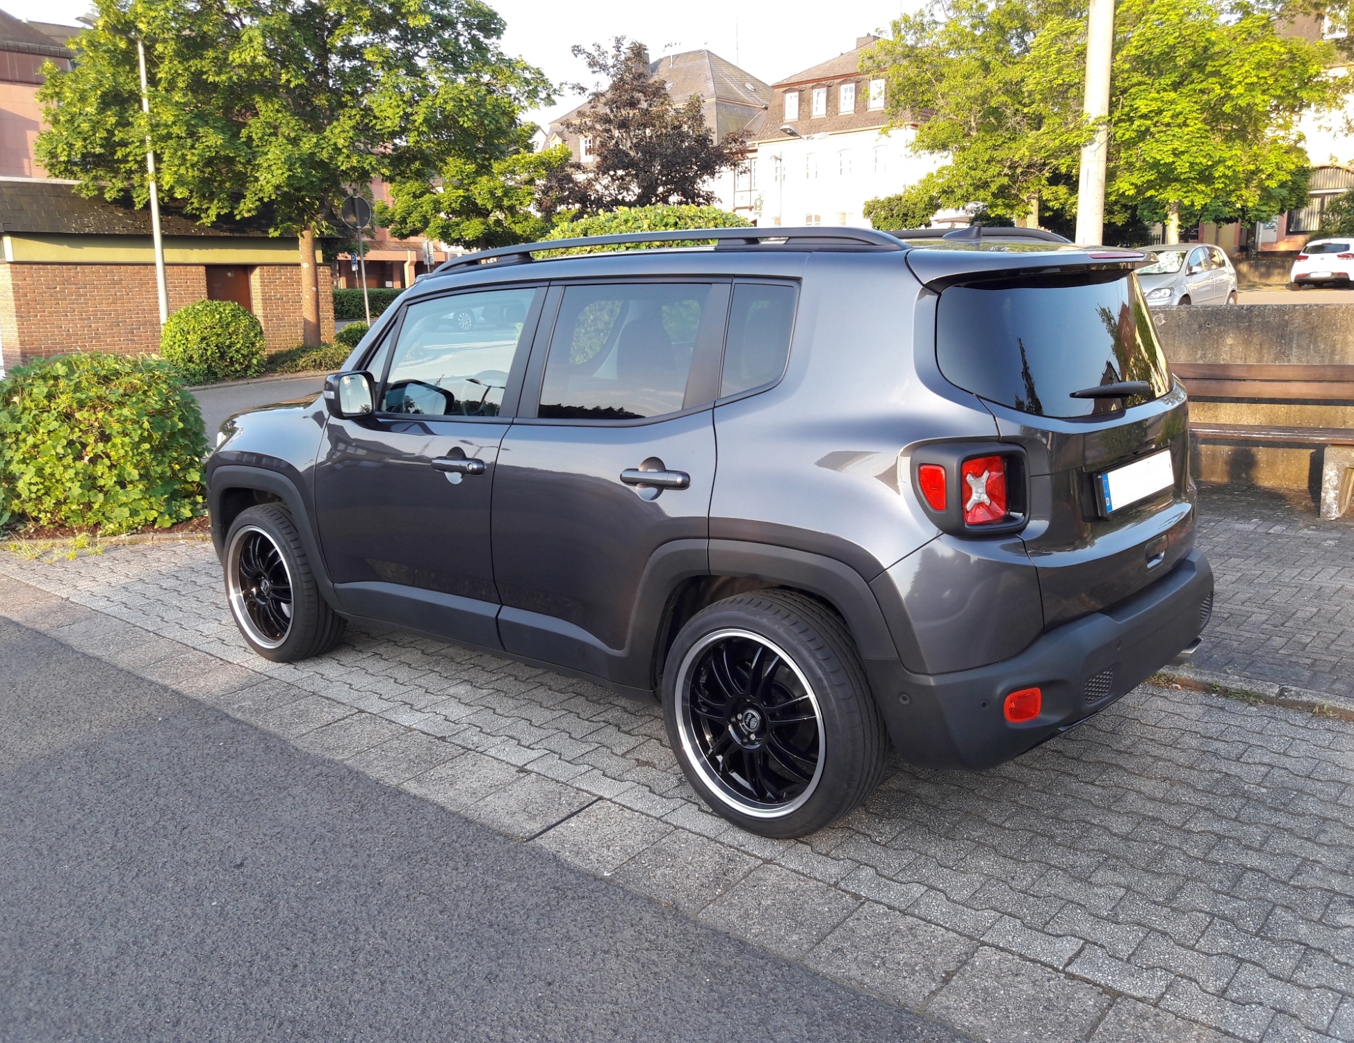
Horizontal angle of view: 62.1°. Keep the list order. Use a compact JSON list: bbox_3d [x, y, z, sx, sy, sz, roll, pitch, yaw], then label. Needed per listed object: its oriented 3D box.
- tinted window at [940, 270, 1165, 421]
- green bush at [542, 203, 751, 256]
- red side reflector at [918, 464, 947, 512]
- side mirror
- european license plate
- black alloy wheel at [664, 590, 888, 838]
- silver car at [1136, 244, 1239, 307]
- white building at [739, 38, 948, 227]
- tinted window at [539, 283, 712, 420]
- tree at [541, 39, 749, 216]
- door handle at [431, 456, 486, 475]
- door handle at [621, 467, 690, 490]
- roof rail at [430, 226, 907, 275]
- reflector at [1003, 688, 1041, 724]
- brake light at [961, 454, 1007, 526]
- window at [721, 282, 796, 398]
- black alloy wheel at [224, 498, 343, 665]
[{"bbox_3d":[1.131,-0.500,3.093,0.180,0.410,1.350,-9,5,43],"label":"tinted window"},{"bbox_3d":[-0.347,-2.200,12.300,2.700,2.350,2.300,-2,11,-1],"label":"green bush"},{"bbox_3d":[0.598,-0.082,2.617,0.063,0.102,0.020,4,12,26],"label":"red side reflector"},{"bbox_3d":[-1.148,-0.441,3.929,0.135,0.165,0.185,8,14,40],"label":"side mirror"},{"bbox_3d":[1.276,-0.114,3.095,0.020,0.112,0.520,-5,6,42],"label":"european license plate"},{"bbox_3d":[0.266,0.528,3.115,0.652,0.652,0.225,8,14,40],"label":"black alloy wheel"},{"bbox_3d":[9.785,-4.705,22.623,1.760,1.580,4.200,8,15,43],"label":"silver car"},{"bbox_3d":[9.700,-19.700,64.000,10.500,12.500,9.000,7,13,37],"label":"white building"},{"bbox_3d":[-0.171,-0.492,3.275,0.625,0.420,0.050,8,0,40],"label":"tinted window"},{"bbox_3d":[-0.867,-9.532,32.625,6.200,9.000,6.200,-1,10,0],"label":"tree"},{"bbox_3d":[-0.699,-0.180,3.610,0.265,0.052,0.060,8,16,41],"label":"door handle"},{"bbox_3d":[-0.063,-0.119,3.094,0.240,0.050,0.050,8,14,40],"label":"door handle"},{"bbox_3d":[-0.155,-0.827,3.474,1.990,0.085,0.060,8,16,41],"label":"roof rail"},{"bbox_3d":[0.806,0.431,2.651,0.112,0.080,0.040,-7,13,-18],"label":"reflector"},{"bbox_3d":[0.690,-0.075,2.589,0.155,0.165,0.055,-9,14,-28],"label":"brake light"},{"bbox_3d":[0.209,-0.474,2.954,0.215,0.310,0.040,8,0,40],"label":"window"},{"bbox_3d":[-1.690,0.262,4.780,0.685,0.685,0.225,8,16,41],"label":"black alloy wheel"}]

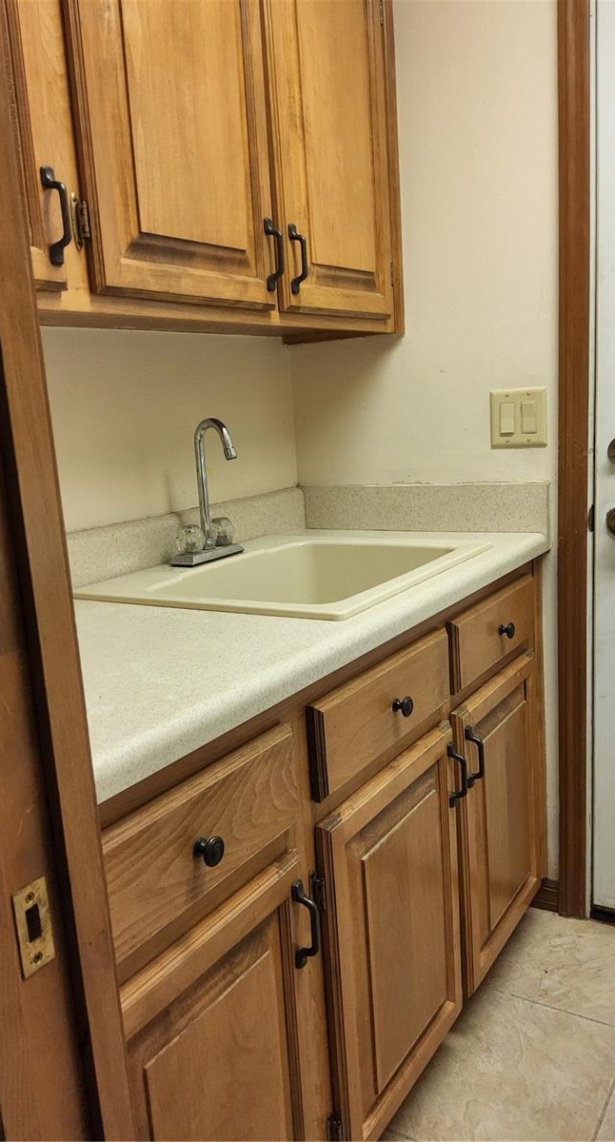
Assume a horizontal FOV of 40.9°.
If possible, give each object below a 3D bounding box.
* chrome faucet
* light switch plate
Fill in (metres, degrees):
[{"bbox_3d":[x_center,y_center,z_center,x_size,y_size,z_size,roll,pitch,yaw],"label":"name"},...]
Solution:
[{"bbox_3d":[-0.181,-0.159,1.615,0.128,0.279,0.158,4,13,33],"label":"chrome faucet"},{"bbox_3d":[0.444,-0.320,1.736,0.124,0.124,0.010,4,13,33],"label":"light switch plate"}]

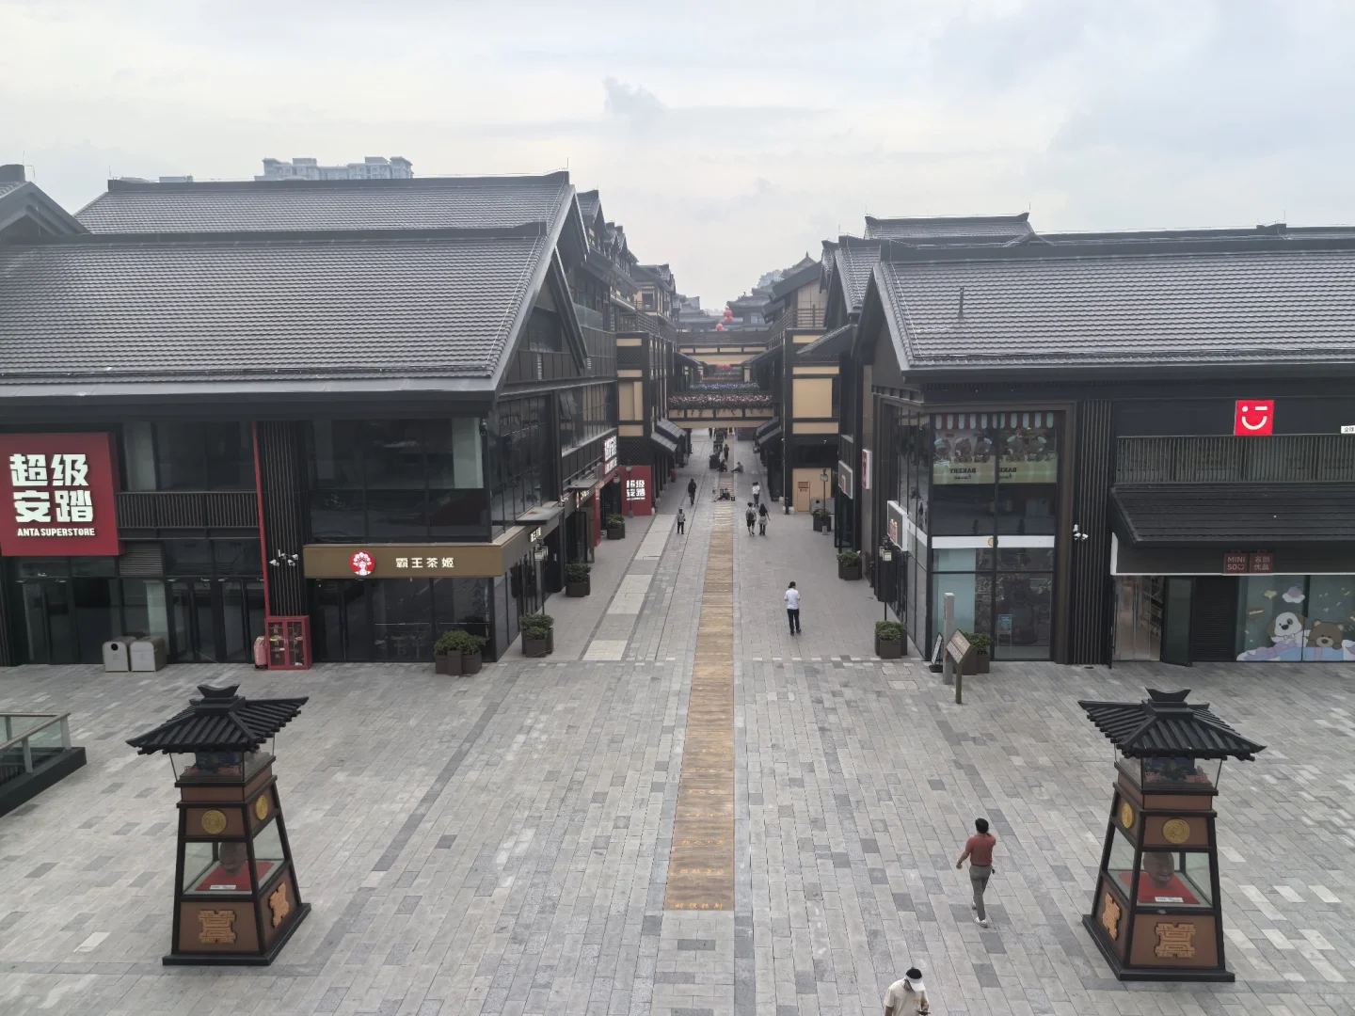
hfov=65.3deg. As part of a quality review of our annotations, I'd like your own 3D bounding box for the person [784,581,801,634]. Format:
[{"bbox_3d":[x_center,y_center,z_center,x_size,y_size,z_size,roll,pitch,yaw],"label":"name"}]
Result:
[{"bbox_3d":[3.937,3.398,35.764,0.560,1.770,0.500,1,8,12],"label":"person"}]

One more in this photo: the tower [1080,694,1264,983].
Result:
[{"bbox_3d":[7.372,4.769,16.078,2.020,4.160,2.020,0,8,5],"label":"tower"}]

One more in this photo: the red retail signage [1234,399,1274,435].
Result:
[{"bbox_3d":[16.704,-2.598,30.599,1.070,1.030,0.120,0,8,3],"label":"red retail signage"}]

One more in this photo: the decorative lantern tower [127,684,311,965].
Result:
[{"bbox_3d":[-7.136,4.876,16.857,2.000,4.190,2.000,-1,8,2],"label":"decorative lantern tower"}]

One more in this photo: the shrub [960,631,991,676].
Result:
[{"bbox_3d":[8.554,4.241,31.260,1.280,1.150,1.050,0,8,3],"label":"shrub"}]

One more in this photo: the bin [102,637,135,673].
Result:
[{"bbox_3d":[-17.218,4.530,32.806,0.760,0.960,0.720,0,8,3],"label":"bin"}]

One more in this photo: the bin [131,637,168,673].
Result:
[{"bbox_3d":[-16.350,4.523,32.759,0.760,0.960,0.720,0,8,3],"label":"bin"}]

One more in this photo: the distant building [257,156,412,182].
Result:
[{"bbox_3d":[-135.517,-95.047,440.928,61.758,93.864,24.000,0,8,3],"label":"distant building"}]

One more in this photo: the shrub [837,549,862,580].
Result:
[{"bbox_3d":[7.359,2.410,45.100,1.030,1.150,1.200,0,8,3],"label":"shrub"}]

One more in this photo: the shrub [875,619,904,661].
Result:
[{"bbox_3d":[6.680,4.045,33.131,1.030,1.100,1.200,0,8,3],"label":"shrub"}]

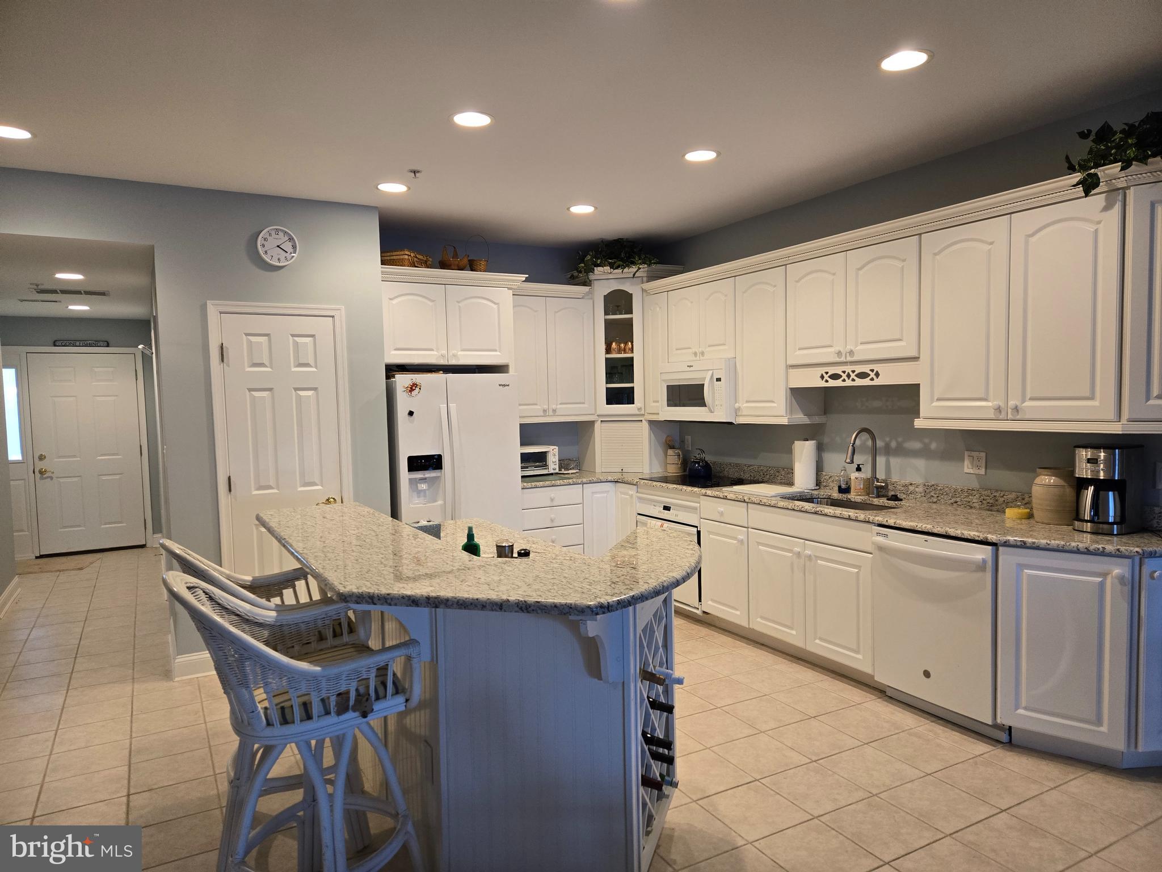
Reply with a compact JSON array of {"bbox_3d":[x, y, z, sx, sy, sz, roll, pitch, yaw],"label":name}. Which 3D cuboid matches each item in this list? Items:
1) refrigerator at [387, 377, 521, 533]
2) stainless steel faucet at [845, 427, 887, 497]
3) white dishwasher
[{"bbox_3d":[-0.961,0.433,5.381,0.833,1.687,0.850,-3,3,-30],"label":"refrigerator"},{"bbox_3d":[1.595,0.154,4.341,0.260,0.396,0.105,-3,3,-29],"label":"stainless steel faucet"},{"bbox_3d":[1.848,0.856,3.713,0.610,0.821,0.616,-3,3,-30],"label":"white dishwasher"}]

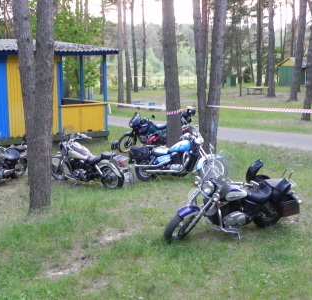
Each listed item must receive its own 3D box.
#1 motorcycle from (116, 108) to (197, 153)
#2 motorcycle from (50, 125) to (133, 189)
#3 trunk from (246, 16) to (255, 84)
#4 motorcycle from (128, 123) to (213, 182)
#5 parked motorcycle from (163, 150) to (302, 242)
[{"bbox_3d":[-0.042,-0.563,18.037,2.270,1.420,0.850,-2,9,-12],"label":"motorcycle"},{"bbox_3d":[-1.620,0.190,12.230,2.400,1.300,0.920,6,10,36],"label":"motorcycle"},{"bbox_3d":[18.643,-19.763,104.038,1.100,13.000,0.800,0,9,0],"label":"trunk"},{"bbox_3d":[0.550,0.134,12.773,2.400,1.270,0.900,0,9,2],"label":"motorcycle"},{"bbox_3d":[1.141,0.674,8.235,2.420,1.330,0.920,-4,9,-24],"label":"parked motorcycle"}]

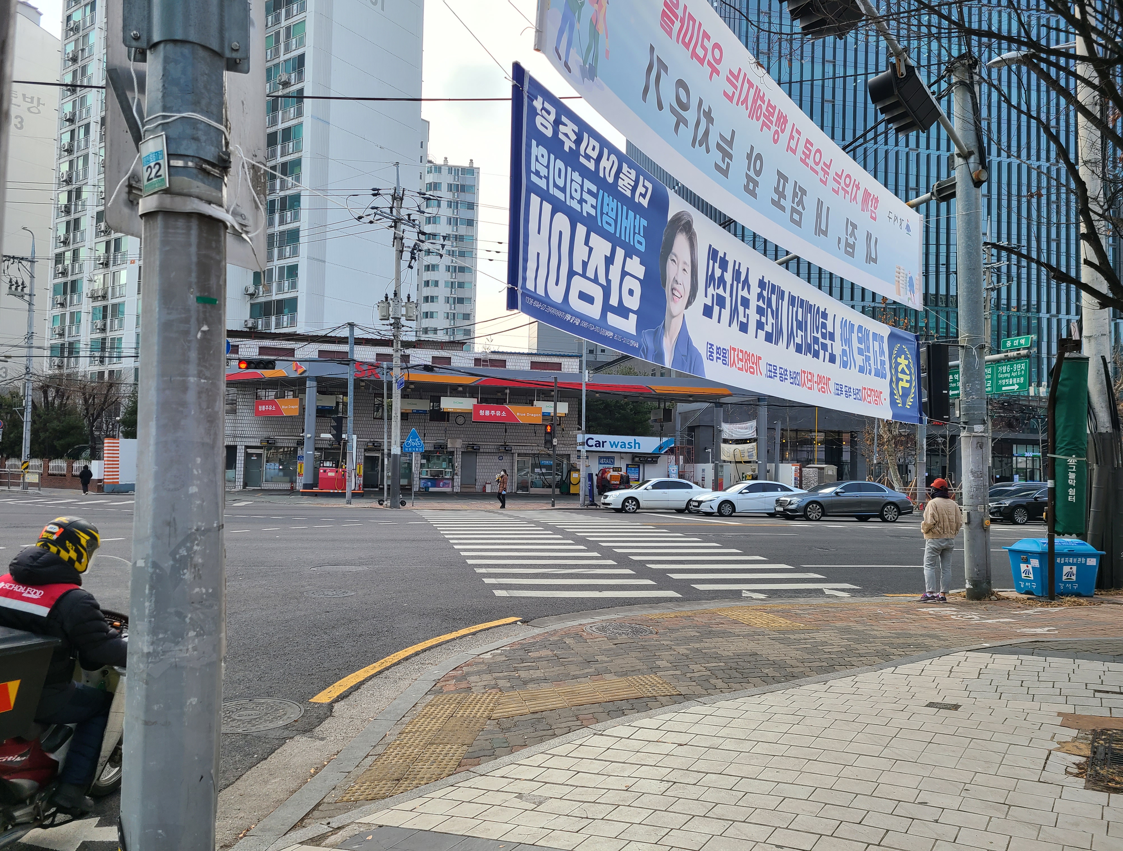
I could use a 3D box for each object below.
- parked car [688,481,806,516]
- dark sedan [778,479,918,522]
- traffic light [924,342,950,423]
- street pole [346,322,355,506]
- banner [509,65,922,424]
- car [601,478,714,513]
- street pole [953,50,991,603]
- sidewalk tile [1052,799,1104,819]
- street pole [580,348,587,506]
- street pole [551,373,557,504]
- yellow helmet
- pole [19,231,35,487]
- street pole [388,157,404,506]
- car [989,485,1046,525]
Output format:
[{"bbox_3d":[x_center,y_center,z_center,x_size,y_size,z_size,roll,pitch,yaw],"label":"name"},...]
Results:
[{"bbox_3d":[7.843,3.000,35.368,4.650,1.420,1.820,1,-3,-12],"label":"parked car"},{"bbox_3d":[10.246,2.697,31.033,4.920,1.450,1.860,2,-2,-12],"label":"dark sedan"},{"bbox_3d":[4.970,-0.573,11.350,0.350,1.020,0.350,2,-2,-10],"label":"traffic light"},{"bbox_3d":[-8.921,-0.522,36.137,0.210,7.754,0.210,2,-2,-13],"label":"street pole"},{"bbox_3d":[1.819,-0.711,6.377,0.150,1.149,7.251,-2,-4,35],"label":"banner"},{"bbox_3d":[4.136,2.970,36.688,4.760,1.460,1.820,2,-2,-12],"label":"car"},{"bbox_3d":[5.674,-1.423,11.754,0.310,7.555,0.310,1,-3,0],"label":"street pole"},{"bbox_3d":[2.479,1.859,4.089,0.200,0.040,0.200,-1,-3,27],"label":"sidewalk tile"},{"bbox_3d":[1.037,-0.042,37.729,0.200,7.286,0.200,2,-2,-13],"label":"street pole"},{"bbox_3d":[-0.288,0.714,37.501,0.150,5.735,0.150,2,-2,-13],"label":"street pole"},{"bbox_3d":[-2.311,0.564,4.000,0.250,0.260,0.300,0,-25,17],"label":"yellow helmet"},{"bbox_3d":[-29.470,-3.700,47.252,0.420,14.305,0.420,2,-2,-13],"label":"pole"},{"bbox_3d":[-7.194,-4.013,37.412,0.420,15.245,0.420,1,-3,0],"label":"street pole"},{"bbox_3d":[18.429,3.036,33.009,4.950,1.470,1.870,1,-3,-12],"label":"car"}]

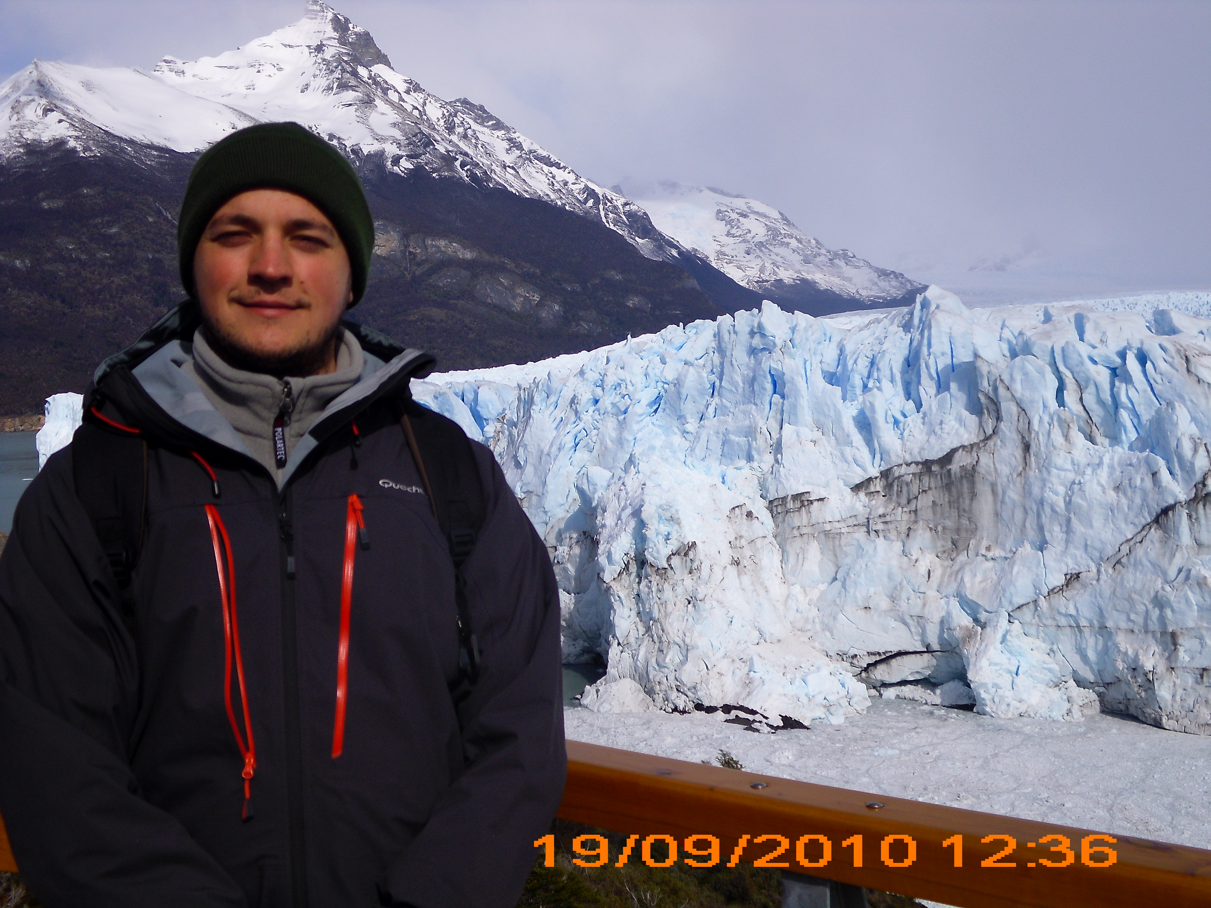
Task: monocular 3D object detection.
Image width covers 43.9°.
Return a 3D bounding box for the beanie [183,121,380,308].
[{"bbox_3d":[-0.304,-0.213,1.385,0.178,0.178,0.218,-3,2,-9],"label":"beanie"}]

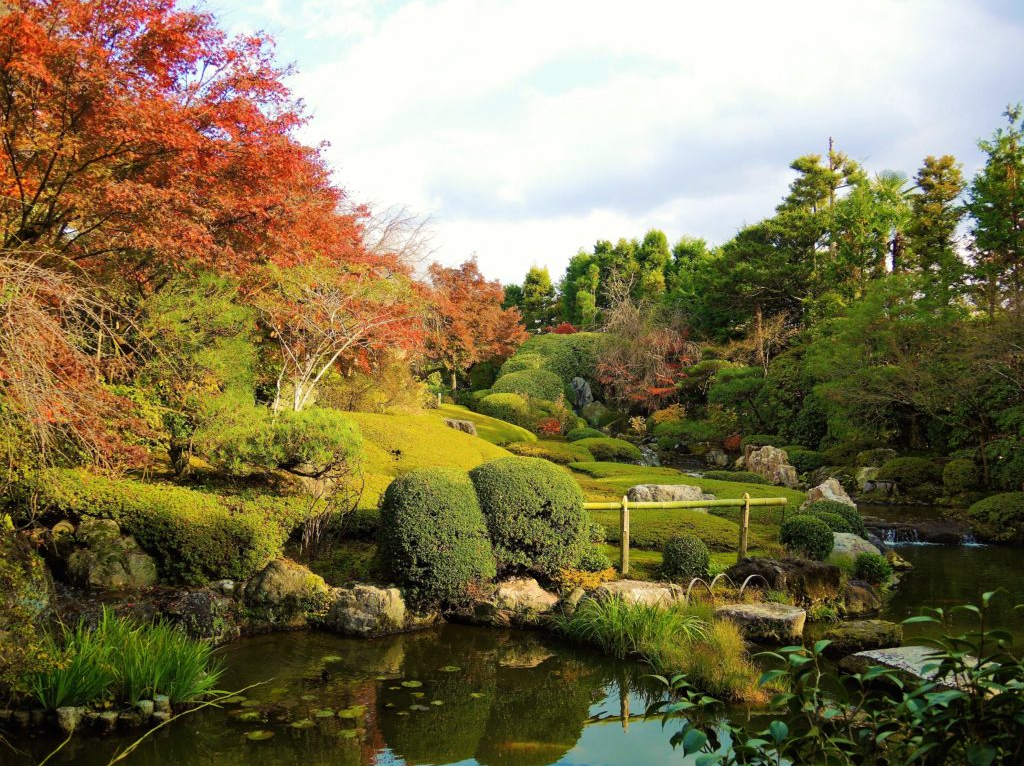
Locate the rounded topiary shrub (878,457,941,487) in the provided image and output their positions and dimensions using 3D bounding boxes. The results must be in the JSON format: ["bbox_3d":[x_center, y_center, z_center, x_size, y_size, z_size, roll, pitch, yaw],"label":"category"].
[{"bbox_3d":[8.638,1.945,18.000,1.380,0.630,1.150,-1,-3,23],"label":"rounded topiary shrub"}]

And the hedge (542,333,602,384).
[{"bbox_3d":[1.863,-0.754,25.500,1.900,1.550,1.700,0,-2,0],"label":"hedge"}]

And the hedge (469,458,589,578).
[{"bbox_3d":[0.175,1.385,8.450,1.240,1.270,1.160,0,-2,0],"label":"hedge"}]

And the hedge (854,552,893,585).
[{"bbox_3d":[4.000,2.055,9.150,0.420,0.390,0.410,0,-2,0],"label":"hedge"}]

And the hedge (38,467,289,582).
[{"bbox_3d":[-4.088,1.686,9.800,2.800,1.050,1.400,-1,-3,12],"label":"hedge"}]

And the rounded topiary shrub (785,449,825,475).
[{"bbox_3d":[6.910,1.872,19.500,0.980,0.600,0.900,-1,-3,18],"label":"rounded topiary shrub"}]

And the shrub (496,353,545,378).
[{"bbox_3d":[0.321,-0.524,28.000,1.700,1.000,1.500,0,-1,1],"label":"shrub"}]

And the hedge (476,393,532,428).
[{"bbox_3d":[-0.195,0.714,21.500,1.460,0.880,1.400,0,-2,0],"label":"hedge"}]

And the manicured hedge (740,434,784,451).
[{"bbox_3d":[6.653,1.687,22.000,1.350,0.750,1.100,0,-1,0],"label":"manicured hedge"}]

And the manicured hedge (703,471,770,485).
[{"bbox_3d":[4.499,1.924,16.600,1.400,0.400,0.900,0,-1,14],"label":"manicured hedge"}]

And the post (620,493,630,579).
[{"bbox_3d":[1.208,1.620,8.800,0.080,0.850,0.080,0,-1,-22],"label":"post"}]

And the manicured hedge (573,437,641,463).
[{"bbox_3d":[2.290,1.640,20.000,1.750,0.680,1.500,0,-2,0],"label":"manicured hedge"}]

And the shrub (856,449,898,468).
[{"bbox_3d":[8.100,1.690,18.400,0.900,0.500,0.800,0,-2,0],"label":"shrub"}]

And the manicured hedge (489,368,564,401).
[{"bbox_3d":[0.500,0.190,27.000,2.400,1.250,2.100,0,-2,0],"label":"manicured hedge"}]

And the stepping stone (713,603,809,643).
[{"bbox_3d":[2.475,2.375,8.250,0.800,0.240,0.620,-1,-3,30],"label":"stepping stone"}]

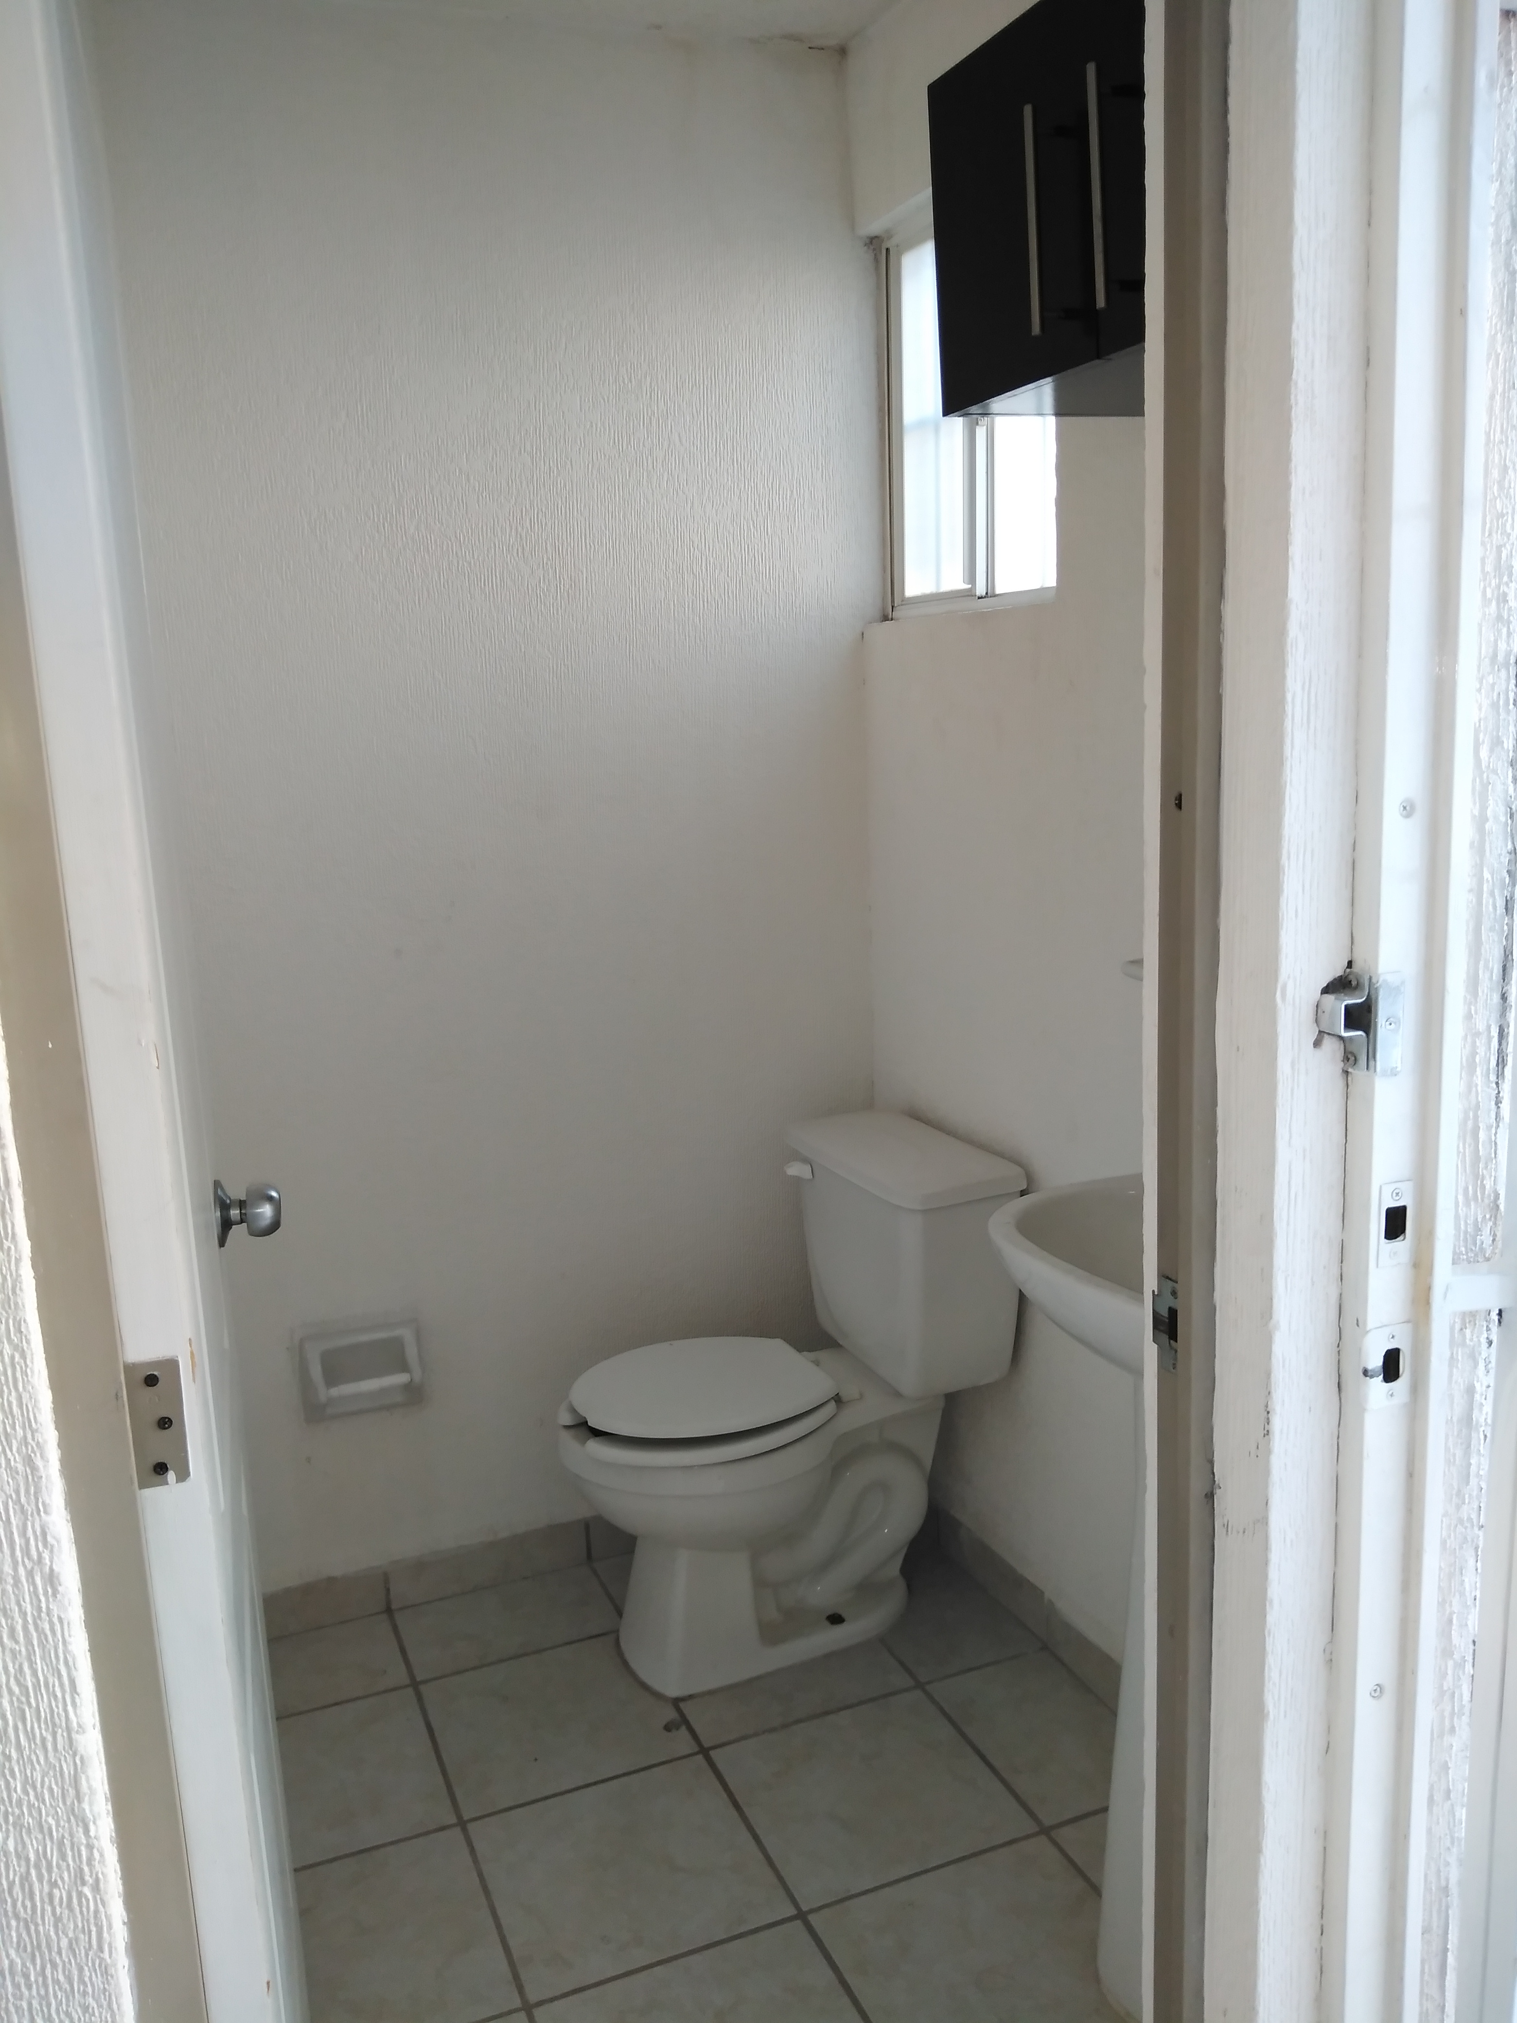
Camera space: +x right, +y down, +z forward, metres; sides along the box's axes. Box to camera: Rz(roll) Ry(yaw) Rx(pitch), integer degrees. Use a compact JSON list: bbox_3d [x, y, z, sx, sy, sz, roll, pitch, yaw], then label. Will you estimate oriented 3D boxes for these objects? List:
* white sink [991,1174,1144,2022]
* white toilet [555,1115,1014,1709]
[{"bbox_3d":[0.475,0.647,1.614,0.375,0.830,0.508,-6,10,-22],"label":"white sink"},{"bbox_3d":[0.024,0.597,2.295,0.656,0.744,0.425,-6,10,-22],"label":"white toilet"}]

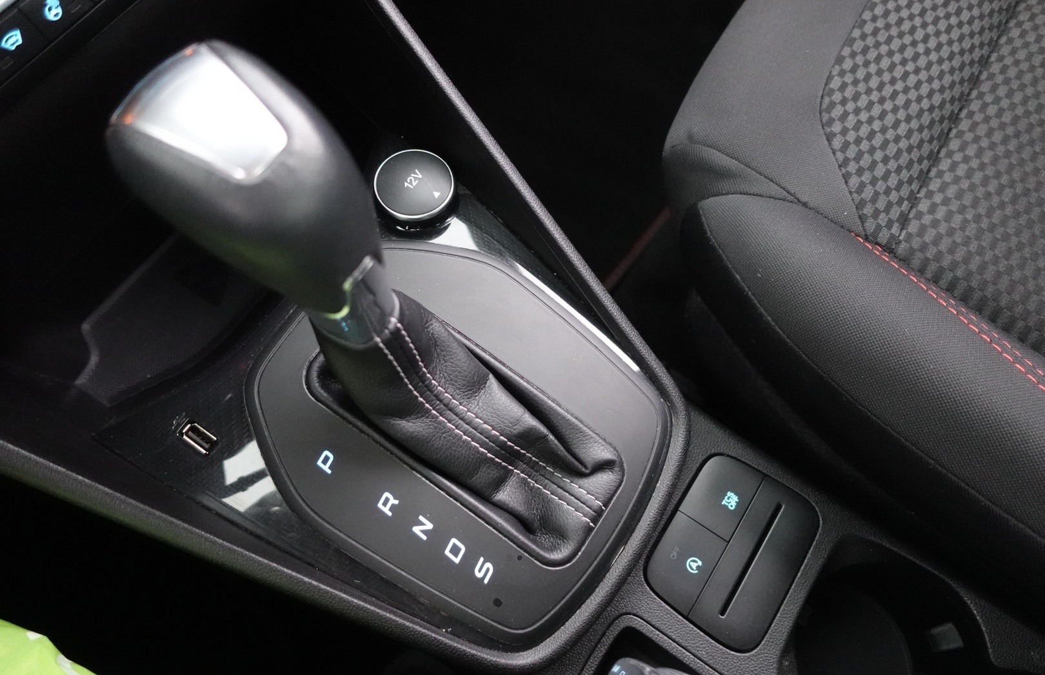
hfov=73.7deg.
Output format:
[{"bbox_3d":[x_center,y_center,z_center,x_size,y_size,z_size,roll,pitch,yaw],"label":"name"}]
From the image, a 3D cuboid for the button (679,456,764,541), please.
[{"bbox_3d":[0.080,0.063,0.282,0.023,0.009,0.033,35,72,10],"label":"button"}]

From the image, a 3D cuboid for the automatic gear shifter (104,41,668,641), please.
[{"bbox_3d":[-0.029,0.006,0.227,0.163,0.150,0.137,33,71,15],"label":"automatic gear shifter"}]

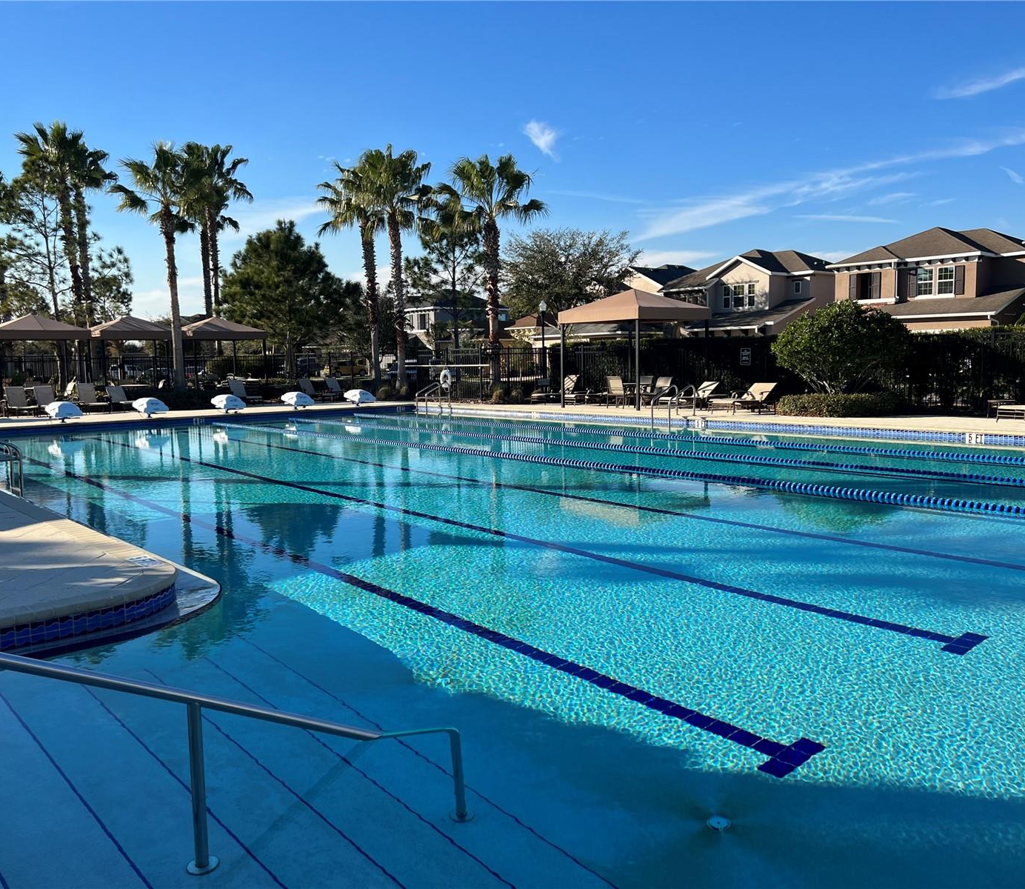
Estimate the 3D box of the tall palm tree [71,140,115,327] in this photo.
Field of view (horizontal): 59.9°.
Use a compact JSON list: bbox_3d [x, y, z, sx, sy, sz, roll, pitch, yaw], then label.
[{"bbox_3d":[-17.067,-6.902,35.513,2.600,9.971,2.600,-6,7,-40],"label":"tall palm tree"}]

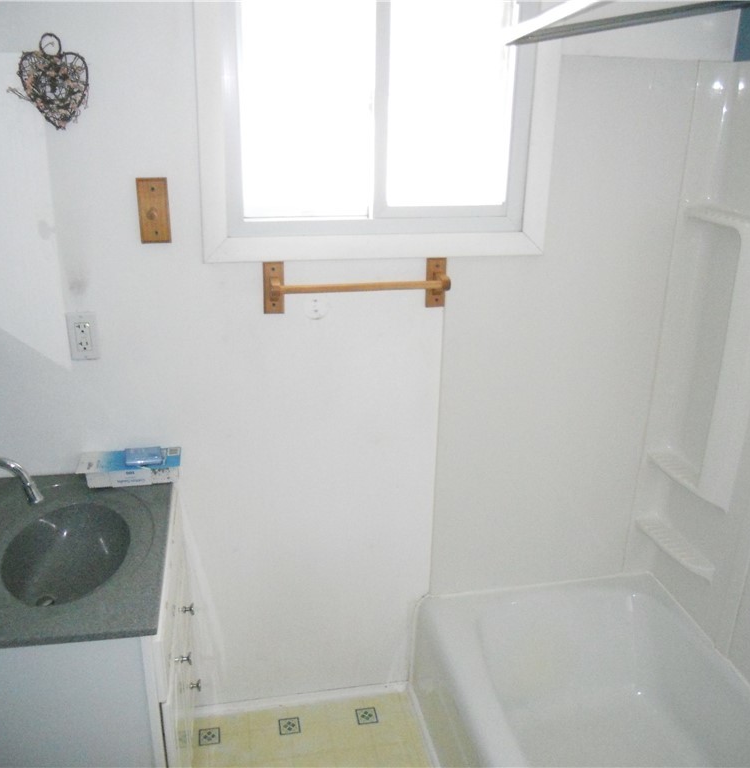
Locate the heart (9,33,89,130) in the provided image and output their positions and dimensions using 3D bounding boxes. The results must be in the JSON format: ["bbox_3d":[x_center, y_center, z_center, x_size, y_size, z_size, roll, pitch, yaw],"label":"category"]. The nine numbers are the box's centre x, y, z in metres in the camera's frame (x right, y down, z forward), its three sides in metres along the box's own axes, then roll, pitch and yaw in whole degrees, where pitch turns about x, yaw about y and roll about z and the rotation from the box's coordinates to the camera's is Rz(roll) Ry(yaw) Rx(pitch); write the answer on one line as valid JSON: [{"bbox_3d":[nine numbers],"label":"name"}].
[{"bbox_3d":[-0.683,-0.632,1.674,0.150,0.188,0.030,-3,22,-10],"label":"heart"}]

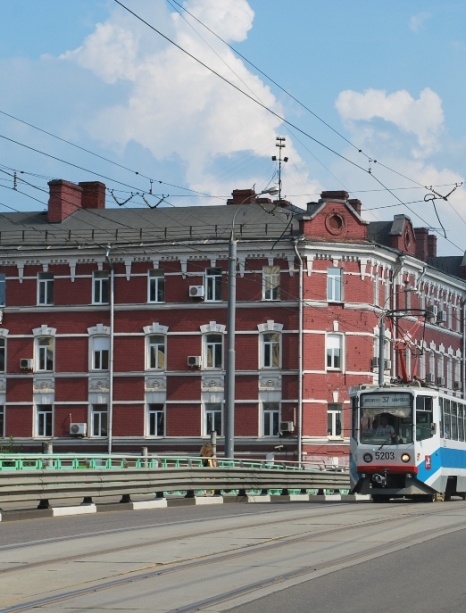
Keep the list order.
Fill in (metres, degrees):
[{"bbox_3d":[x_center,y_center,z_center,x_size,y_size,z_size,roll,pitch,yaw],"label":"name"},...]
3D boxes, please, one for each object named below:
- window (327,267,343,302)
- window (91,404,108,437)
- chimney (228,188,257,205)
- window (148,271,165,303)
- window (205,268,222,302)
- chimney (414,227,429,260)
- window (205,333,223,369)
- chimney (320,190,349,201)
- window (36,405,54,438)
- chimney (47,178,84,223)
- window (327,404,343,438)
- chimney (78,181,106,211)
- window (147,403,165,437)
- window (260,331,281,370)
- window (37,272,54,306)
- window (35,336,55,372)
[{"bbox_3d":[4.998,-1.048,101.704,0.898,1.717,0.200,3,-6,-27],"label":"window"},{"bbox_3d":[-6.847,5.855,107.125,0.894,1.591,0.200,-1,-5,17],"label":"window"},{"bbox_3d":[0.608,-5.523,108.807,1.282,0.990,0.900,-1,-6,15],"label":"chimney"},{"bbox_3d":[-3.910,-1.025,106.879,0.835,1.597,0.200,-1,-5,17],"label":"window"},{"bbox_3d":[-0.935,-1.037,102.059,0.896,1.694,0.200,-1,-6,15],"label":"window"},{"bbox_3d":[12.955,-4.243,143.183,0.800,2.442,0.950,-2,-5,19],"label":"chimney"},{"bbox_3d":[-0.978,2.230,105.695,0.881,1.778,0.200,-1,-5,17],"label":"window"},{"bbox_3d":[5.297,-5.296,107.897,1.266,1.215,0.900,-1,-6,15],"label":"chimney"},{"bbox_3d":[-9.697,5.954,107.973,0.902,1.707,0.200,-1,-5,17],"label":"window"},{"bbox_3d":[-8.849,-5.269,109.996,0.747,2.274,3.100,-1,-6,15],"label":"chimney"},{"bbox_3d":[5.117,5.786,104.939,0.869,1.659,0.200,3,-6,-28],"label":"window"},{"bbox_3d":[-7.573,-5.699,112.377,1.101,1.844,1.150,-1,-6,15],"label":"chimney"},{"bbox_3d":[-3.938,5.757,106.259,0.887,1.680,0.200,-1,-5,17],"label":"window"},{"bbox_3d":[1.895,2.212,104.833,0.926,1.763,0.200,-1,-5,17],"label":"window"},{"bbox_3d":[-9.354,-0.856,104.382,0.916,1.702,0.200,-1,-6,15],"label":"window"},{"bbox_3d":[-9.780,2.493,108.318,0.959,1.822,0.200,-1,-5,17],"label":"window"}]

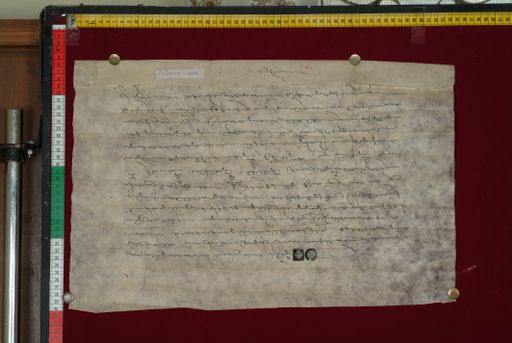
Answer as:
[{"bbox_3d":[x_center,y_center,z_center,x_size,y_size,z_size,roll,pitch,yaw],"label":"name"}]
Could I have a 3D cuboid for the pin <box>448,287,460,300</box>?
[{"bbox_3d":[0.273,0.168,1.728,0.015,0.015,0.009,0,-4,0],"label":"pin"}]

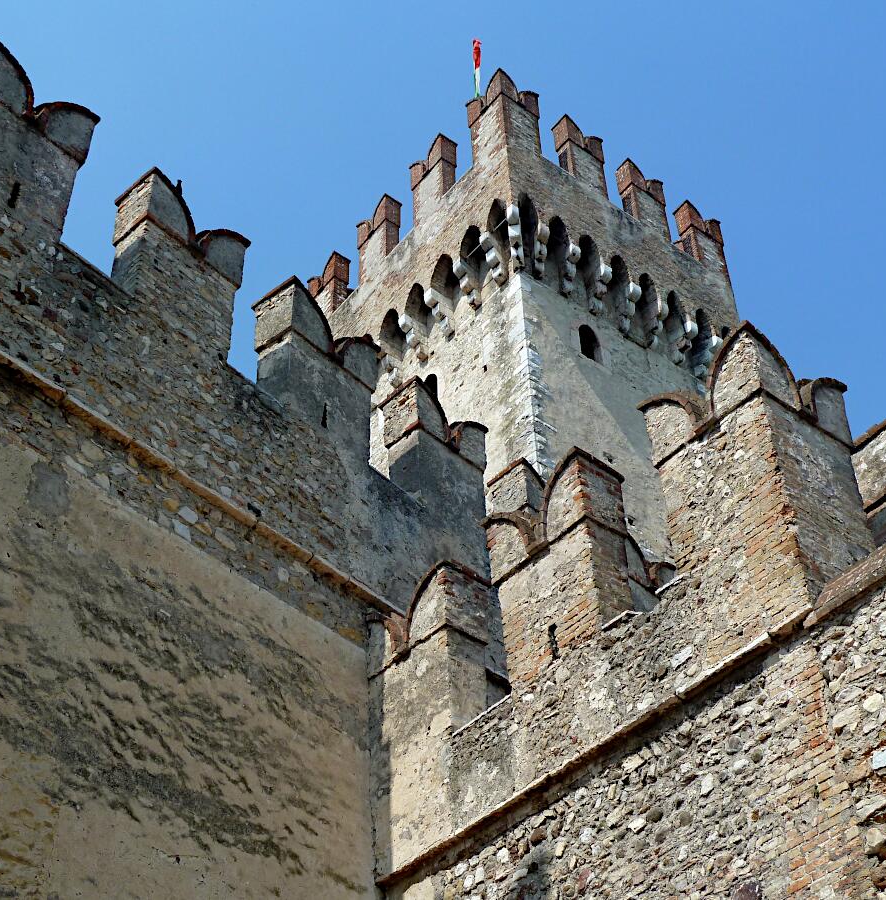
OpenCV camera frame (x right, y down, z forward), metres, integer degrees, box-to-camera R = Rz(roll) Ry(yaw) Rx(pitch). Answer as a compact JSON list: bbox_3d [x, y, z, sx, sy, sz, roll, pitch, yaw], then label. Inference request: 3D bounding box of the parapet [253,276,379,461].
[{"bbox_3d":[-1.889,-0.967,20.461,0.837,2.715,1.780,-32,-51,28],"label":"parapet"}]

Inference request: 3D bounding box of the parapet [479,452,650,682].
[{"bbox_3d":[1.367,1.468,15.927,0.756,2.519,1.673,28,-51,-28],"label":"parapet"}]

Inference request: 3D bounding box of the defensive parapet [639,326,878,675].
[{"bbox_3d":[3.345,0.637,14.240,1.531,3.498,1.602,28,-51,-28],"label":"defensive parapet"}]

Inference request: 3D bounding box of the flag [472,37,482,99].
[{"bbox_3d":[1.097,-12.381,45.000,0.300,1.350,1.500,-5,-43,3],"label":"flag"}]

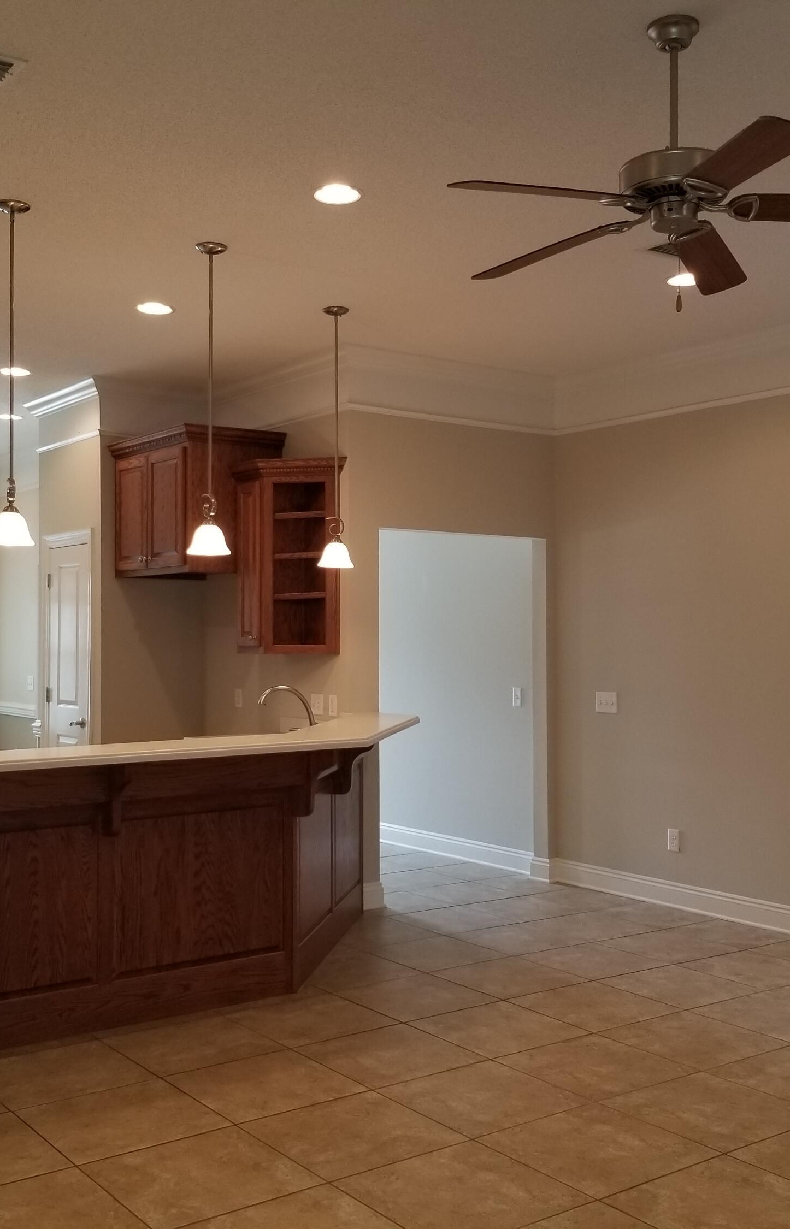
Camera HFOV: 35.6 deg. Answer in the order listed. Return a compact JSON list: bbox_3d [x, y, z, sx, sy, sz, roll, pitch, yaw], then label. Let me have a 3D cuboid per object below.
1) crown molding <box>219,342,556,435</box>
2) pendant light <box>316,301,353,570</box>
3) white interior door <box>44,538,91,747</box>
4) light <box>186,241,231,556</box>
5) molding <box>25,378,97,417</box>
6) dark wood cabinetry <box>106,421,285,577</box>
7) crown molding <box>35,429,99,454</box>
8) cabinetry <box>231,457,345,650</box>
[{"bbox_3d":[-0.108,-1.260,7.618,1.608,0.360,1.651,1,-2,-36],"label":"crown molding"},{"bbox_3d":[-0.285,-0.845,5.929,0.175,1.247,0.175,0,-1,0],"label":"pendant light"},{"bbox_3d":[-2.083,0.574,7.870,0.050,2.050,0.675,1,-2,-36],"label":"white interior door"},{"bbox_3d":[-0.745,-0.863,4.982,0.175,1.251,0.175,0,-1,0],"label":"light"},{"bbox_3d":[-2.145,-1.383,7.926,0.080,0.115,1.135,1,-2,-36],"label":"molding"},{"bbox_3d":[-1.187,-0.634,7.349,0.672,0.797,1.018,1,-2,-37],"label":"dark wood cabinetry"},{"bbox_3d":[-2.121,-1.108,7.928,0.028,0.040,1.060,1,-2,-36],"label":"crown molding"},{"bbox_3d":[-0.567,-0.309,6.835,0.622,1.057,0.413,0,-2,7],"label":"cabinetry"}]

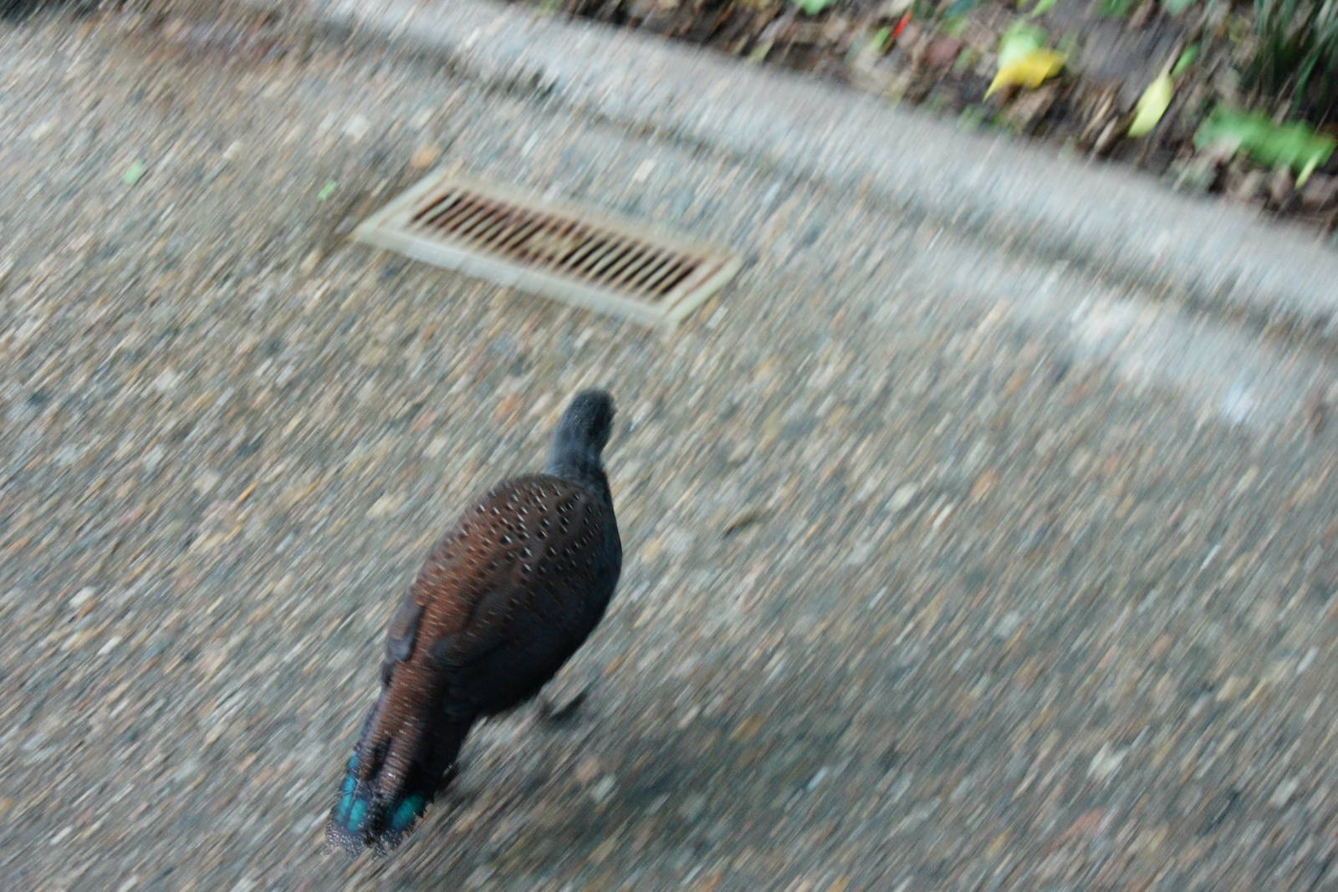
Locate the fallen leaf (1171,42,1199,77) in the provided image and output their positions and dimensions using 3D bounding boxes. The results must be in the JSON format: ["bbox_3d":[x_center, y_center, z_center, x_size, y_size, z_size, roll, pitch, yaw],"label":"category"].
[{"bbox_3d":[0.627,-0.469,3.699,0.022,0.020,0.075,17,33,19],"label":"fallen leaf"}]

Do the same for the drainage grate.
[{"bbox_3d":[-0.132,-0.212,3.346,0.382,0.020,0.182,17,34,20],"label":"drainage grate"}]

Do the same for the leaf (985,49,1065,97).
[{"bbox_3d":[0.425,-0.444,3.631,0.055,0.030,0.115,27,38,32],"label":"leaf"}]

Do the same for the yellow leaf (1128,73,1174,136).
[{"bbox_3d":[0.566,-0.400,3.578,0.035,0.025,0.145,15,33,16],"label":"yellow leaf"}]

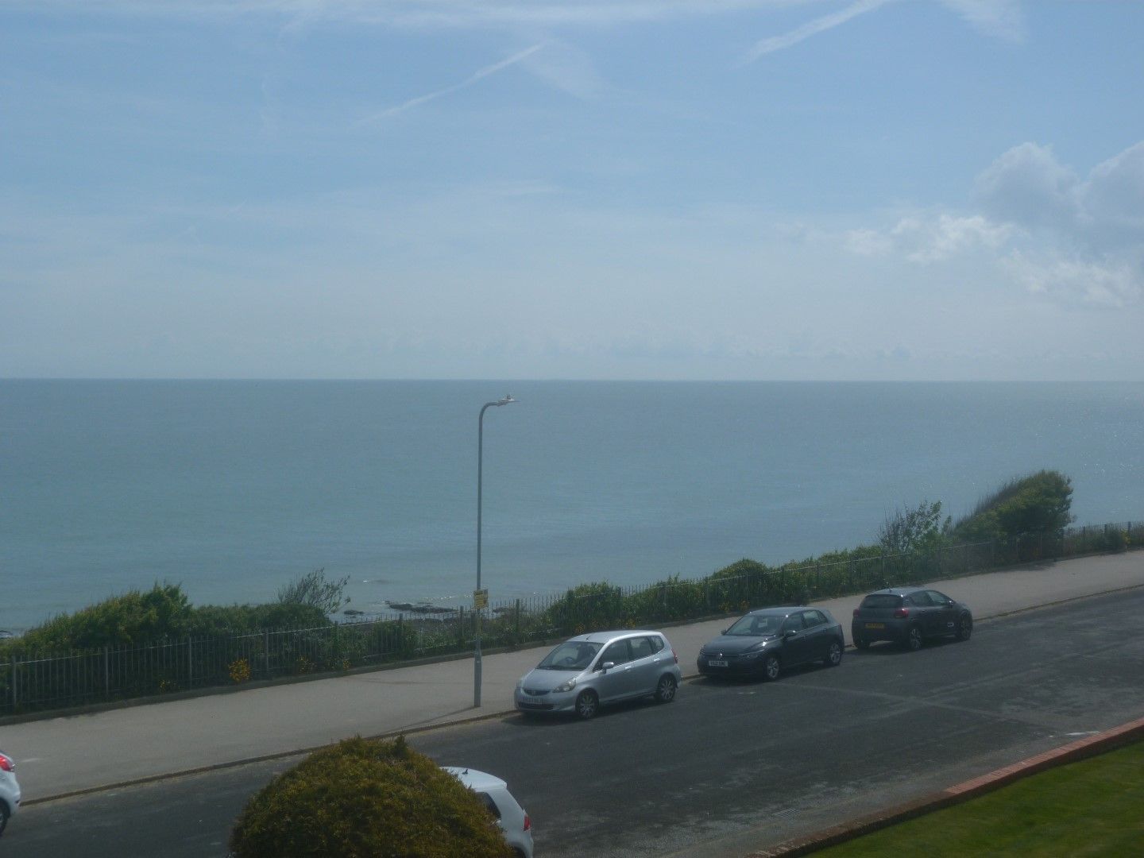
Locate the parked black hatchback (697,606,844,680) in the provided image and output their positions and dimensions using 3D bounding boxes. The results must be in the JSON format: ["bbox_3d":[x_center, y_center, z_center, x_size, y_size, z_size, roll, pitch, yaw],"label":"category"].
[{"bbox_3d":[4.820,5.063,39.486,1.829,1.465,4.284,0,1,42],"label":"parked black hatchback"}]

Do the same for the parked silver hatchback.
[{"bbox_3d":[0.577,5.174,35.104,3.845,1.525,1.715,-1,1,-44],"label":"parked silver hatchback"}]

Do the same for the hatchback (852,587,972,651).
[{"bbox_3d":[9.048,4.902,43.592,1.789,1.480,3.996,0,1,43],"label":"hatchback"}]

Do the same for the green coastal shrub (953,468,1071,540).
[{"bbox_3d":[17.099,3.077,63.933,4.300,3.000,3.400,-2,3,-45],"label":"green coastal shrub"}]

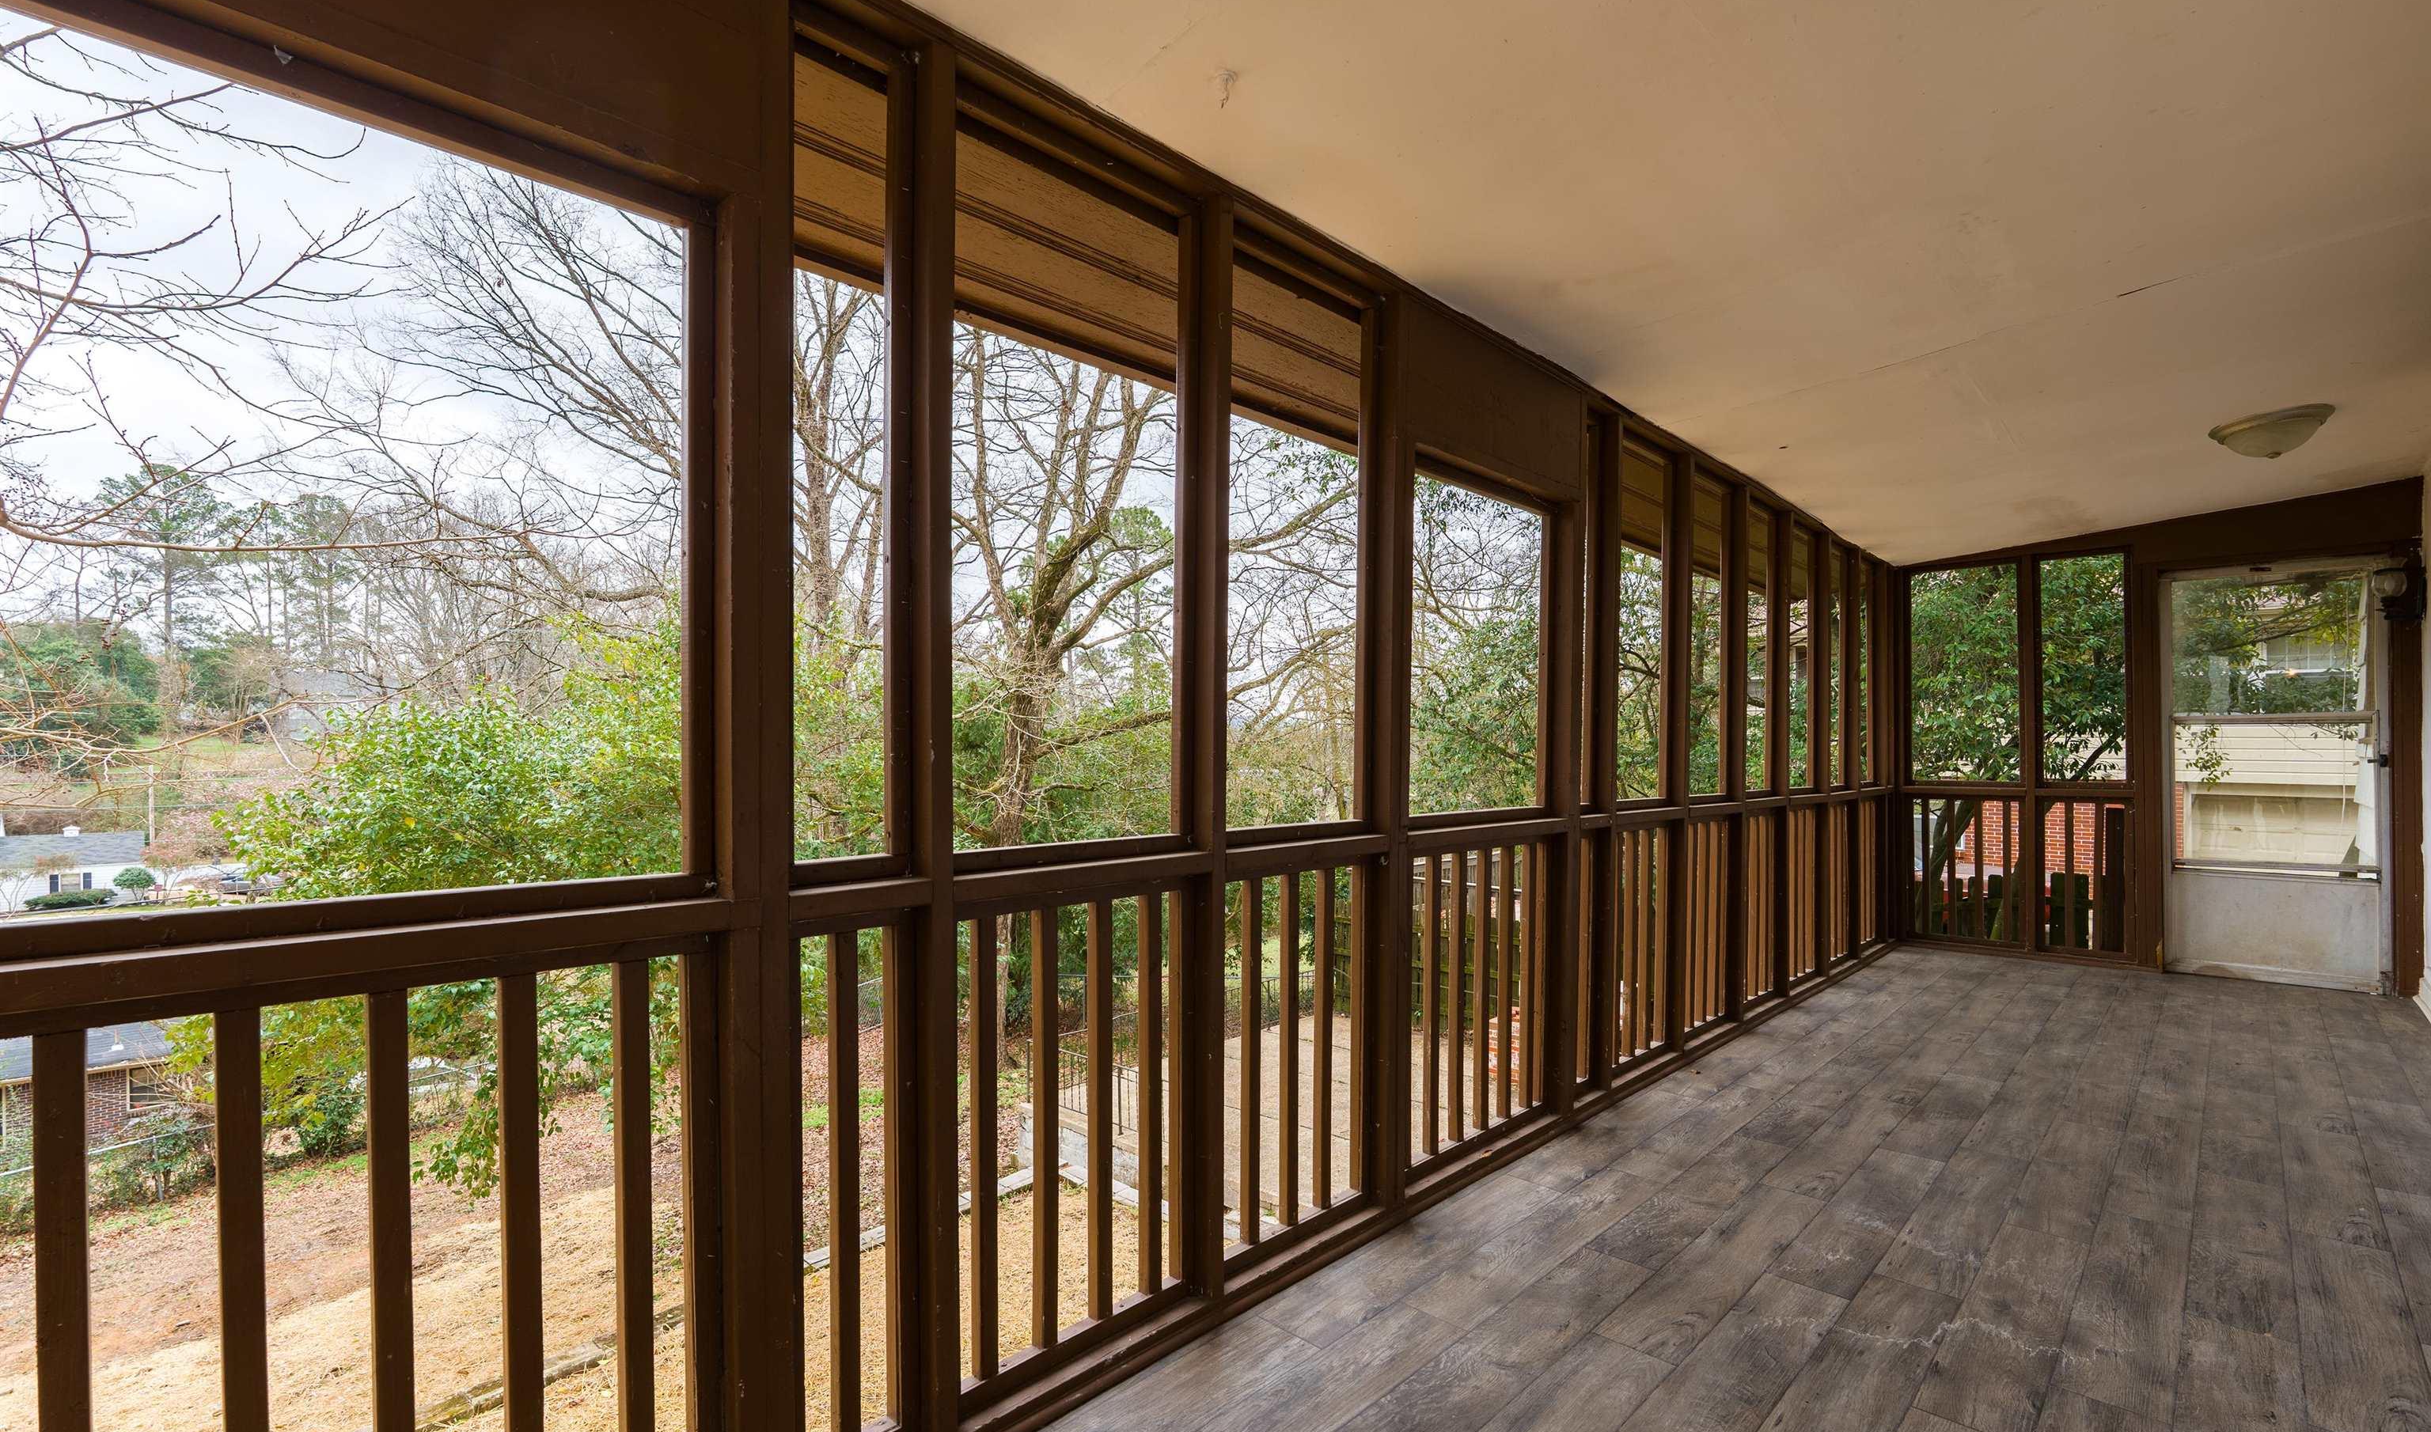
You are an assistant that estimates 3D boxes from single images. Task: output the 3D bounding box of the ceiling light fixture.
[{"bbox_3d":[3.854,-1.012,3.938,0.340,0.135,0.340,-8,-7,43],"label":"ceiling light fixture"}]

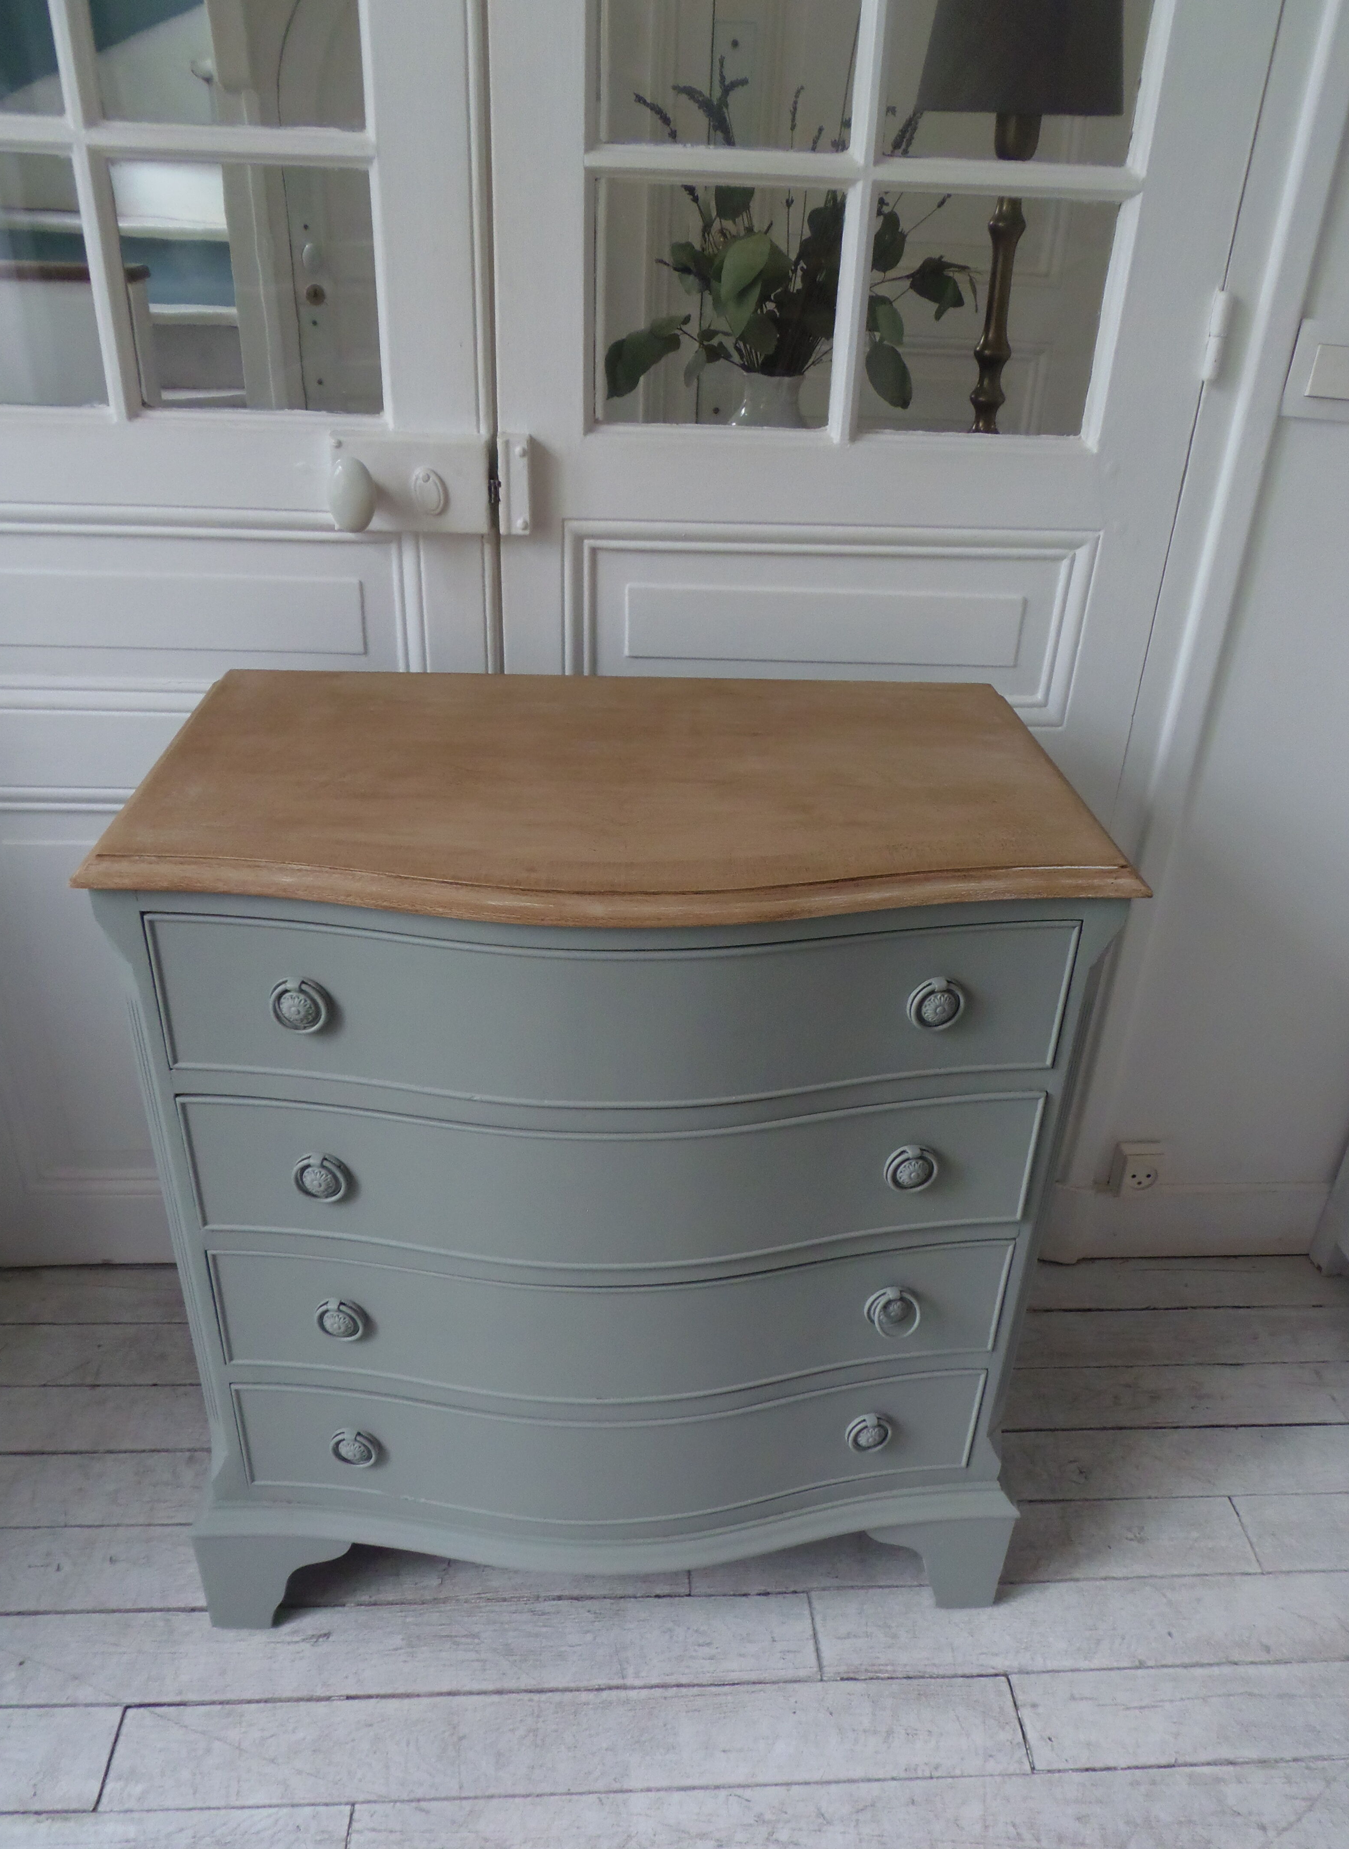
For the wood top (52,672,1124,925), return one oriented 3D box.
[{"bbox_3d":[-0.041,-0.111,1.002,0.723,0.022,0.433,0,30,-4],"label":"wood top"}]

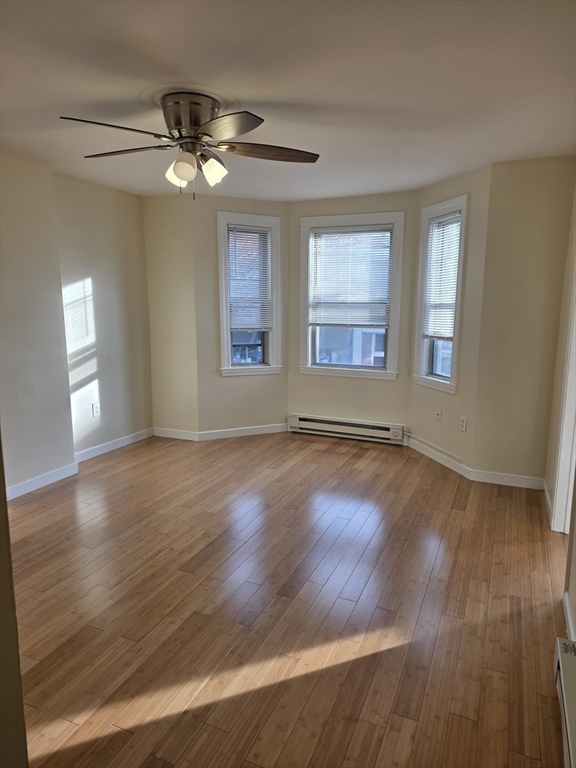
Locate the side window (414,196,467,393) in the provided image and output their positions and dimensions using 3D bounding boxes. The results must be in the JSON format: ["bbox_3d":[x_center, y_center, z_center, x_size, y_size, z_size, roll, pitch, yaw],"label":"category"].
[{"bbox_3d":[1.298,-0.732,4.356,0.100,1.566,0.659,-3,10,-16],"label":"side window"}]

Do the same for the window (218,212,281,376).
[{"bbox_3d":[-0.373,-0.867,5.096,0.658,1.566,0.110,-4,11,-22],"label":"window"}]

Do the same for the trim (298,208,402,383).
[{"bbox_3d":[0.602,-0.853,5.028,1.041,1.566,0.100,4,11,23],"label":"trim"}]

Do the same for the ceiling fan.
[{"bbox_3d":[-0.478,-1.167,2.525,1.280,0.387,1.240,0,10,0],"label":"ceiling fan"}]

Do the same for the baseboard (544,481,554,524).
[{"bbox_3d":[1.806,0.818,3.523,0.016,0.087,0.704,4,11,23],"label":"baseboard"}]

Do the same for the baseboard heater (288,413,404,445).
[{"bbox_3d":[0.590,0.459,5.268,1.226,0.180,0.070,4,11,22],"label":"baseboard heater"}]

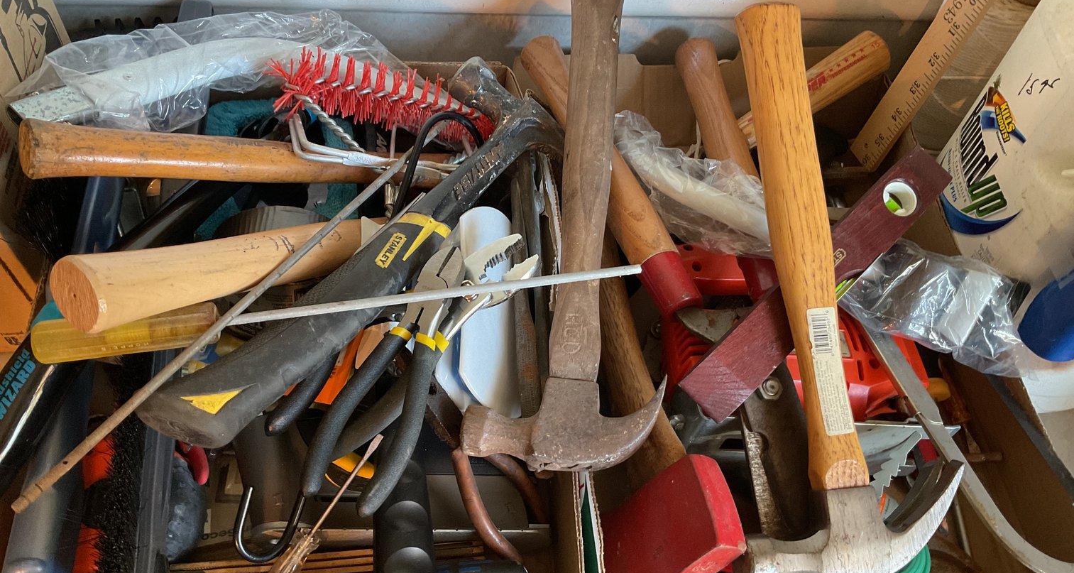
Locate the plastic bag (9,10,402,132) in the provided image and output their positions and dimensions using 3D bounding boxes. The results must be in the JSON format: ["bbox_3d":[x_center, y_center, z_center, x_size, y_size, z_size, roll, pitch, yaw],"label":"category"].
[{"bbox_3d":[-0.222,-0.147,0.613,0.270,0.055,0.070,-7,56,-12],"label":"plastic bag"}]

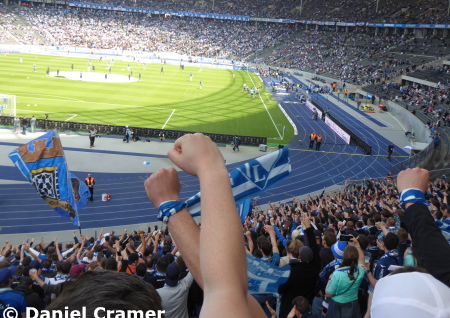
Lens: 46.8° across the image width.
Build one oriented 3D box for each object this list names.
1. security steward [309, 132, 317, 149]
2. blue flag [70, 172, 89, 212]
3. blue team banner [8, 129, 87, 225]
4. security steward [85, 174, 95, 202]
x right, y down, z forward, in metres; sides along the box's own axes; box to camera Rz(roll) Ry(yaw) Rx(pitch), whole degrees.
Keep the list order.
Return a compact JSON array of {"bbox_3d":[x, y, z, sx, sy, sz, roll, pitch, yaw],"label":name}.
[{"bbox_3d":[9.347,-2.023,55.773,0.580,1.790,0.380,6,14,7],"label":"security steward"},{"bbox_3d":[-4.961,1.146,17.800,0.750,1.350,0.350,1,14,-16],"label":"blue flag"},{"bbox_3d":[-7.022,0.796,20.700,2.400,3.700,0.800,-14,3,-19],"label":"blue team banner"},{"bbox_3d":[-8.649,1.882,33.500,0.580,1.800,0.380,0,14,-17],"label":"security steward"}]

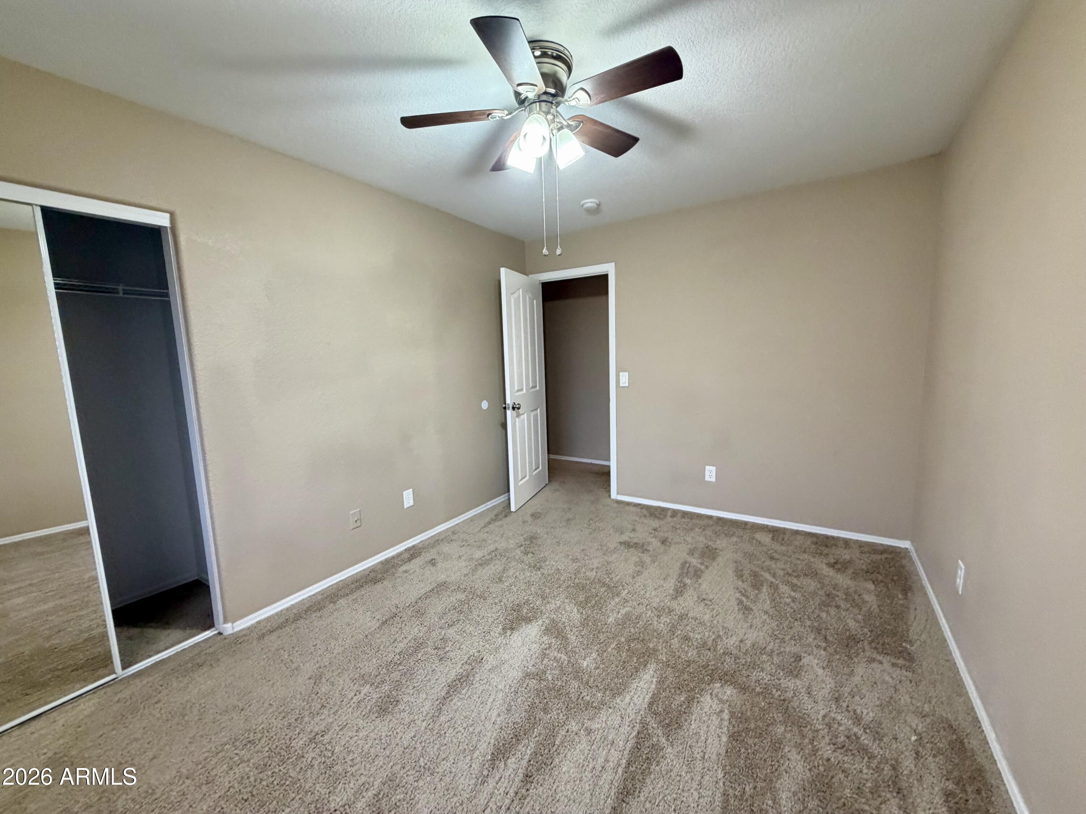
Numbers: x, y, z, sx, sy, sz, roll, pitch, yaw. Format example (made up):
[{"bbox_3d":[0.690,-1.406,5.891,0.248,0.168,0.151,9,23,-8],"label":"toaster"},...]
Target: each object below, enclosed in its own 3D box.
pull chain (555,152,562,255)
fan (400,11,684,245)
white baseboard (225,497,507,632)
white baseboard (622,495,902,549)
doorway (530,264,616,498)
[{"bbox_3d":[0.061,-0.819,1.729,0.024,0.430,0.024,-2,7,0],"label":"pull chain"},{"bbox_3d":[0.028,-0.959,1.711,1.030,0.700,1.030,3,8,33],"label":"fan"},{"bbox_3d":[-0.839,0.951,3.333,0.015,0.050,2.780,3,8,33],"label":"white baseboard"},{"bbox_3d":[1.549,0.863,3.435,2.073,0.050,0.015,3,8,33],"label":"white baseboard"},{"bbox_3d":[0.271,-0.208,4.105,0.885,2.092,0.022,3,8,33],"label":"doorway"}]

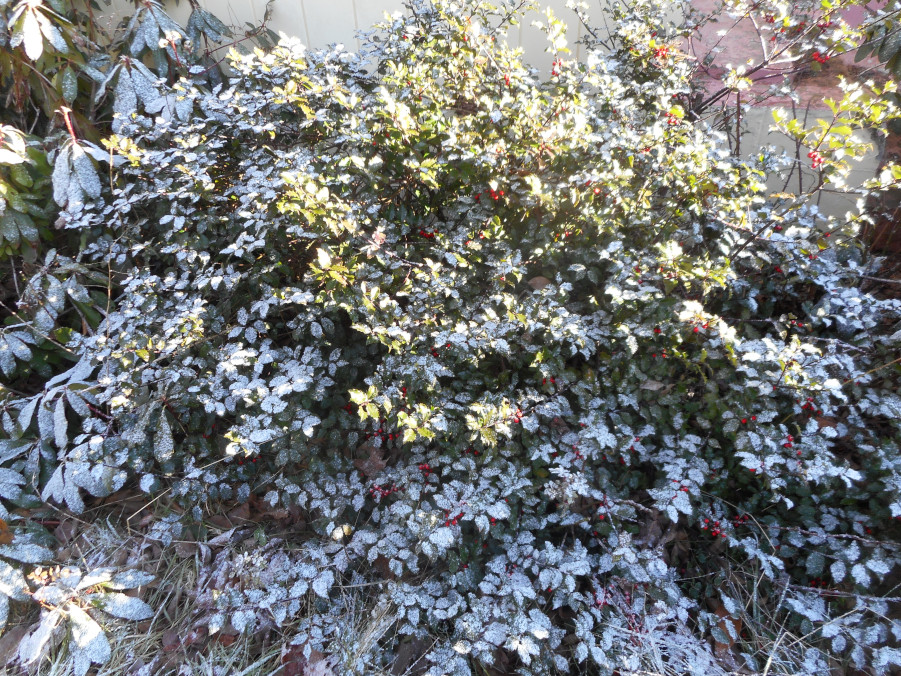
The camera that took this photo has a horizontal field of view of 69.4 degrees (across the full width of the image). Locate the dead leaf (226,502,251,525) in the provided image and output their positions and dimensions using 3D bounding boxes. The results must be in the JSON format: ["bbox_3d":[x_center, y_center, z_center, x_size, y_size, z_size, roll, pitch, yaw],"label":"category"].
[{"bbox_3d":[-0.547,0.453,1.680,0.062,0.030,0.055,-10,32,-11],"label":"dead leaf"}]

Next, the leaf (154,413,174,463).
[{"bbox_3d":[-0.712,0.248,1.620,0.048,0.130,0.020,-4,13,-11],"label":"leaf"}]

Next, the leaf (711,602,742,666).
[{"bbox_3d":[0.590,0.634,1.396,0.060,0.025,0.145,9,60,7],"label":"leaf"}]

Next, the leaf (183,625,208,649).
[{"bbox_3d":[-0.577,0.675,1.473,0.055,0.020,0.040,-21,39,-25],"label":"leaf"}]

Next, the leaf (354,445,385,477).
[{"bbox_3d":[-0.221,0.338,1.778,0.085,0.020,0.085,-3,70,0],"label":"leaf"}]

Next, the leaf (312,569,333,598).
[{"bbox_3d":[-0.271,0.521,1.380,0.042,0.060,0.020,-6,1,-7],"label":"leaf"}]

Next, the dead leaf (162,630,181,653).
[{"bbox_3d":[-0.628,0.683,1.465,0.037,0.015,0.048,-3,45,0],"label":"dead leaf"}]

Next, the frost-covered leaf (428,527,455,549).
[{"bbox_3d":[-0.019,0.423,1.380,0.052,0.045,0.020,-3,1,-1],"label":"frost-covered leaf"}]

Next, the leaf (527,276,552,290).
[{"bbox_3d":[0.267,-0.157,1.955,0.080,0.020,0.060,-3,55,0],"label":"leaf"}]

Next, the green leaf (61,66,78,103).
[{"bbox_3d":[-1.083,-0.721,1.850,0.046,0.100,0.015,-20,38,-23],"label":"green leaf"}]

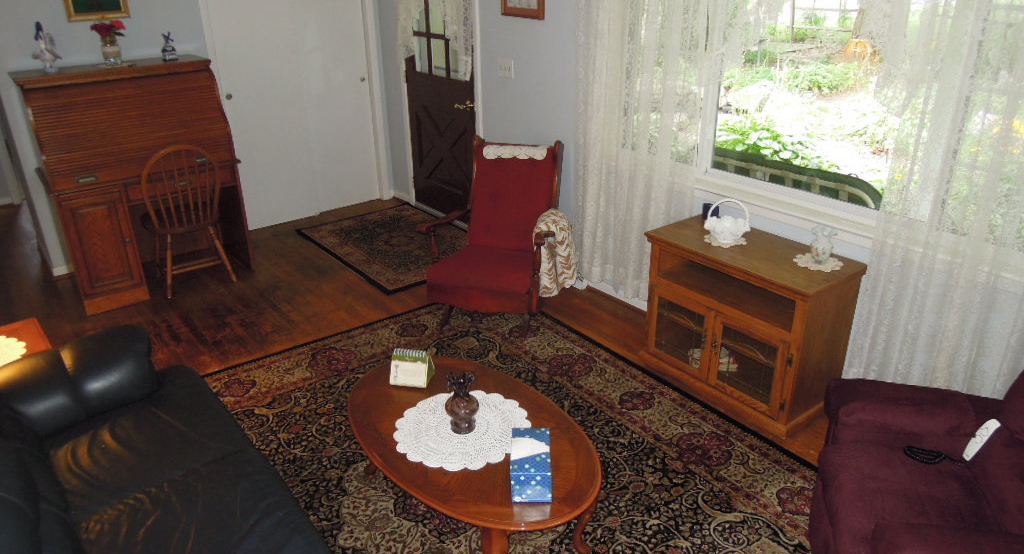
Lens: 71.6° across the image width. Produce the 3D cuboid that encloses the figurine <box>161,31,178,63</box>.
[{"bbox_3d":[-2.210,-1.480,4.558,0.095,0.172,0.090,-19,30,-33],"label":"figurine"}]

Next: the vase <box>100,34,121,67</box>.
[{"bbox_3d":[-2.501,-1.411,4.421,0.108,0.175,0.108,-19,30,-33],"label":"vase"}]

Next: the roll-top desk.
[{"bbox_3d":[-2.318,-0.623,4.458,1.040,1.301,0.763,-18,29,-33],"label":"roll-top desk"}]

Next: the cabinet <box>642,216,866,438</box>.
[{"bbox_3d":[1.056,0.186,3.291,0.420,0.669,0.860,-18,29,-33],"label":"cabinet"}]

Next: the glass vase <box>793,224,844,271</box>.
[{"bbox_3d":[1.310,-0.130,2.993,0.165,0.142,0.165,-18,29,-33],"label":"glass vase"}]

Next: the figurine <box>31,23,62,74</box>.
[{"bbox_3d":[-2.769,-1.351,4.188,0.150,0.265,0.150,4,25,12],"label":"figurine"}]

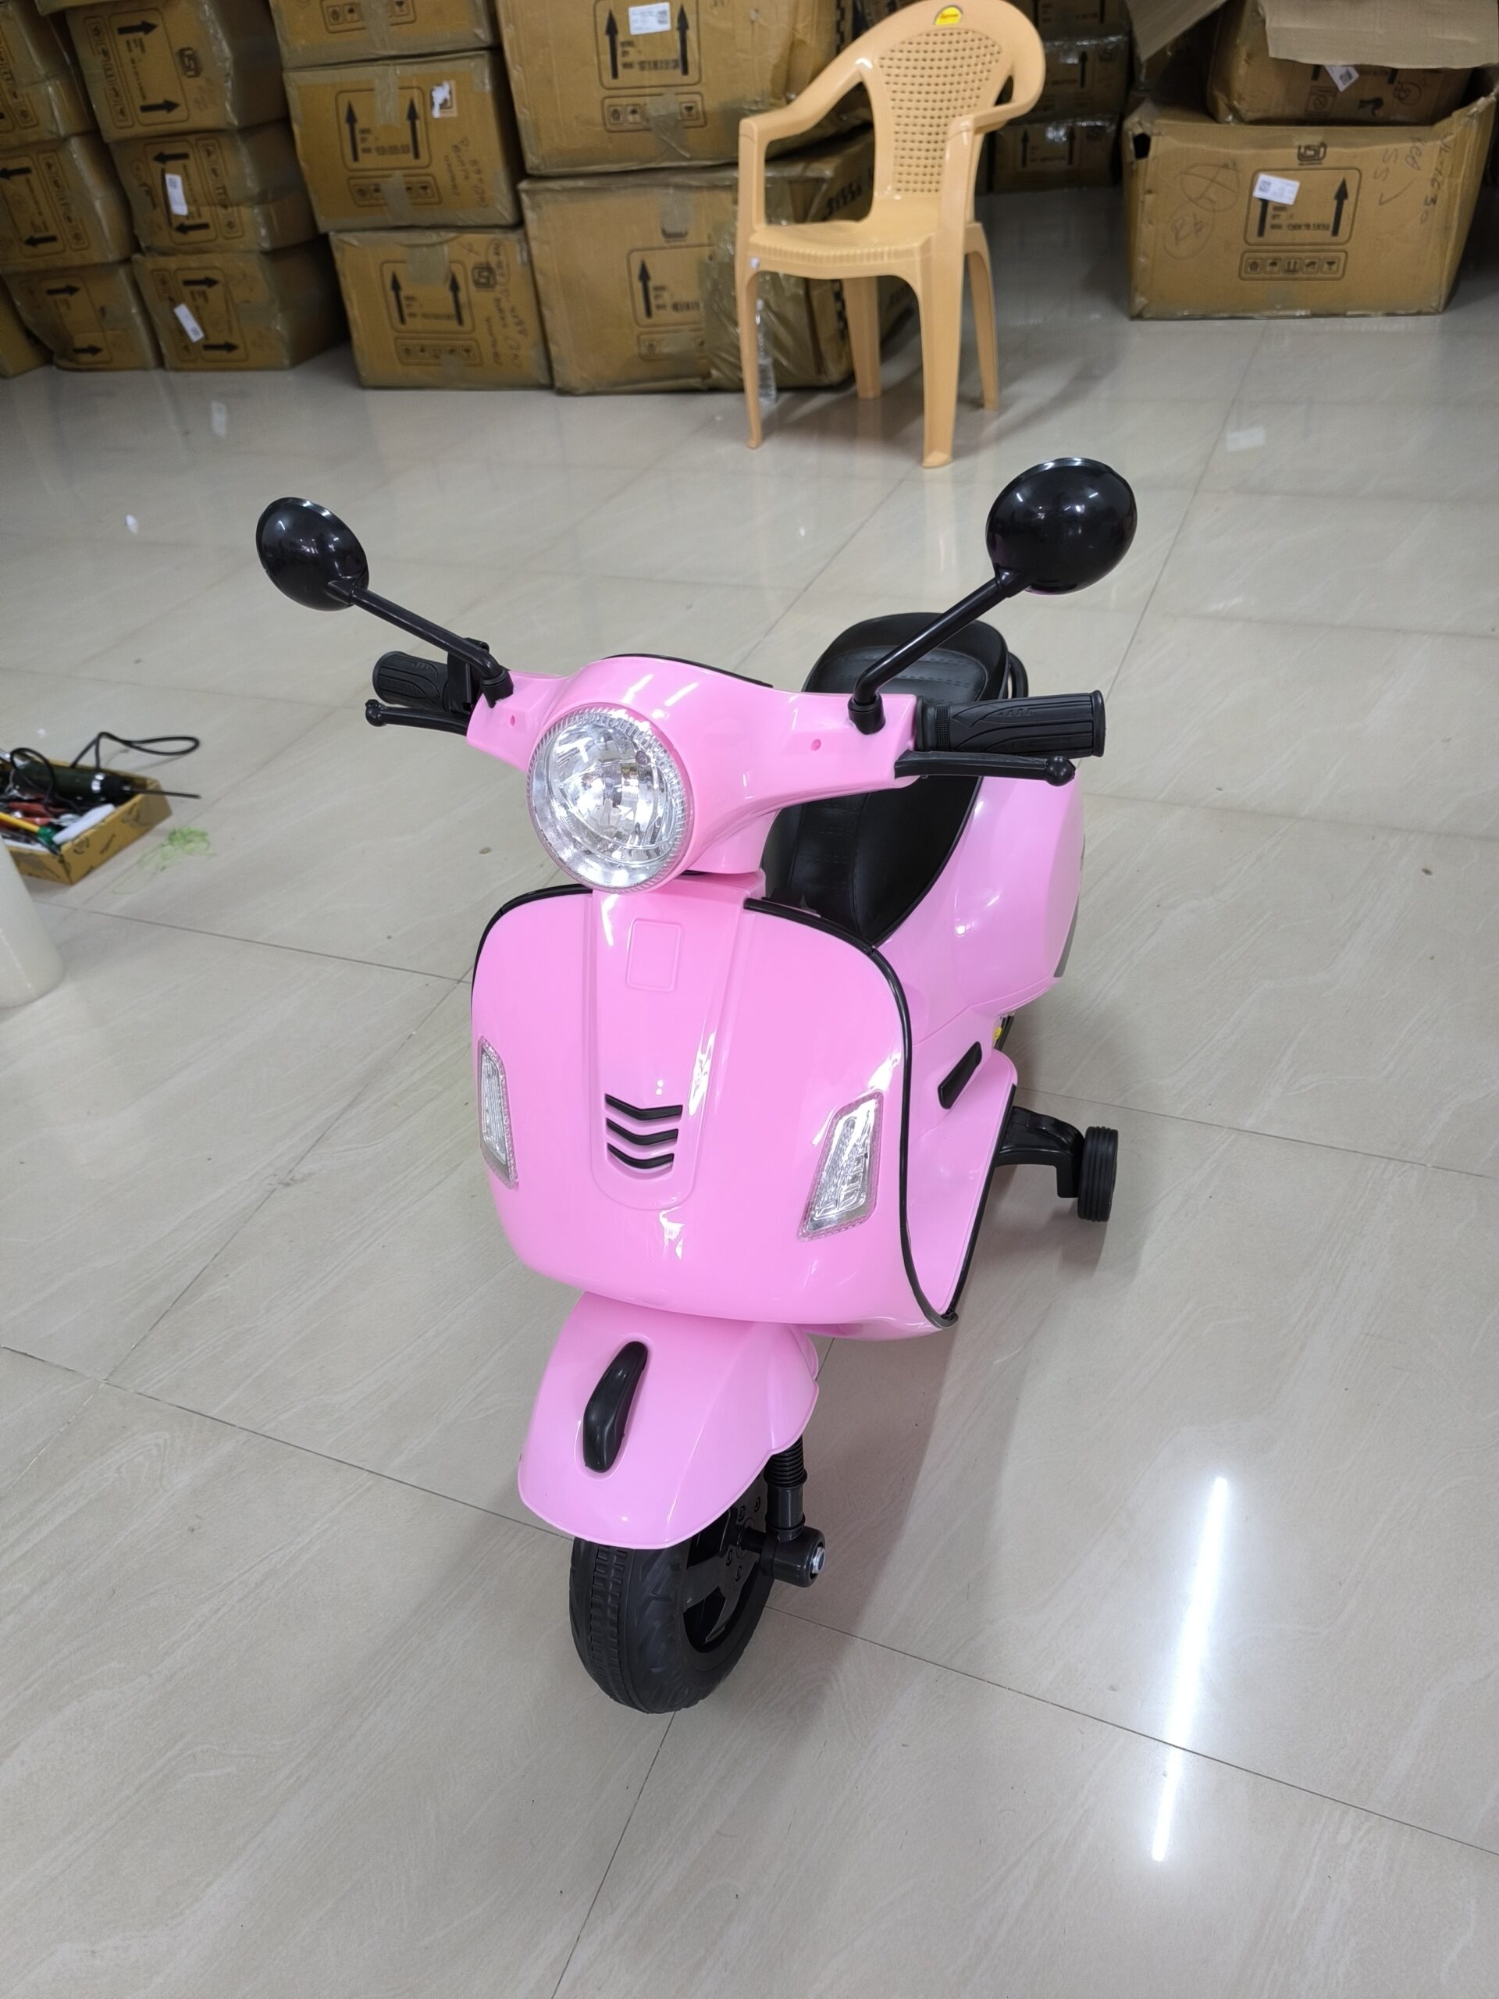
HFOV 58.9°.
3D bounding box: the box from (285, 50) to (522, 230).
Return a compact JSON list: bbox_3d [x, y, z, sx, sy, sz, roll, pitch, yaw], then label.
[{"bbox_3d":[-0.801,-2.444,3.731,0.615,0.370,0.680,8,41,18],"label":"box"}]

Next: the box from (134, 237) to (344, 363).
[{"bbox_3d":[-1.605,-2.367,4.435,0.500,0.336,0.620,8,41,18],"label":"box"}]

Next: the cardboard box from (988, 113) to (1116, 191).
[{"bbox_3d":[1.364,-3.686,5.730,0.525,0.235,0.600,8,41,18],"label":"cardboard box"}]

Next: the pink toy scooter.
[{"bbox_3d":[0.041,-0.076,0.999,0.500,0.775,0.945,7,41,16],"label":"pink toy scooter"}]

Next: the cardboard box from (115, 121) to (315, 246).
[{"bbox_3d":[-1.607,-2.599,4.210,0.460,0.298,0.620,8,41,18],"label":"cardboard box"}]

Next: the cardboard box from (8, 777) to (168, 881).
[{"bbox_3d":[-1.076,-0.280,1.987,0.360,0.058,0.197,13,43,23],"label":"cardboard box"}]

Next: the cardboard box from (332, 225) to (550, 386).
[{"bbox_3d":[-0.756,-2.138,3.973,0.635,0.405,0.680,8,41,18],"label":"cardboard box"}]

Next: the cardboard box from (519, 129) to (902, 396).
[{"bbox_3d":[-0.002,-2.171,3.830,0.825,0.500,1.050,8,41,18],"label":"cardboard box"}]

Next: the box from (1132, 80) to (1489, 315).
[{"bbox_3d":[1.588,-2.345,3.837,0.830,0.475,0.900,8,41,18],"label":"box"}]

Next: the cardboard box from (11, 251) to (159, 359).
[{"bbox_3d":[-2.090,-2.432,4.612,0.460,0.303,0.620,8,41,18],"label":"cardboard box"}]

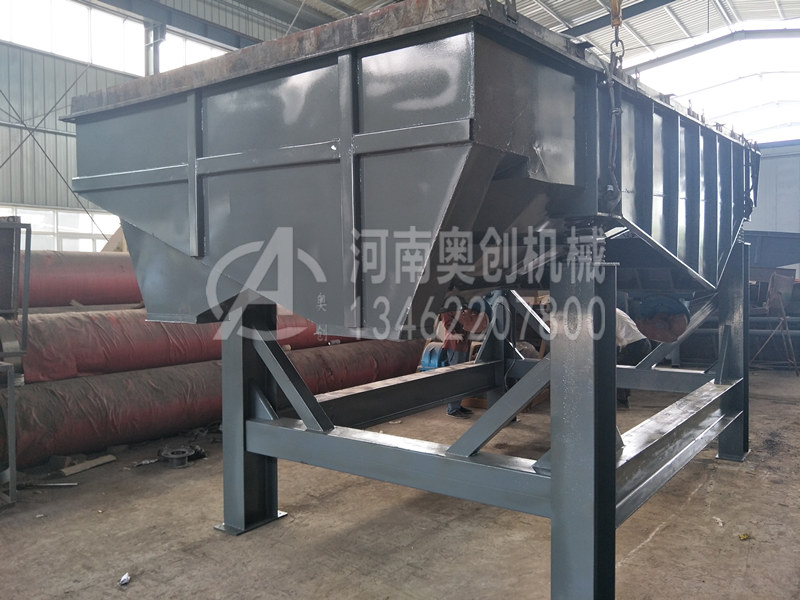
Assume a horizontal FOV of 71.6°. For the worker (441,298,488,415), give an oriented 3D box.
[{"bbox_3d":[0.730,0.710,7.200,0.500,1.620,0.500,-1,0,14],"label":"worker"}]

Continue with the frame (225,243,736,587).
[{"bbox_3d":[1.020,0.530,4.570,2.600,1.950,3.850,0,1,40],"label":"frame"}]

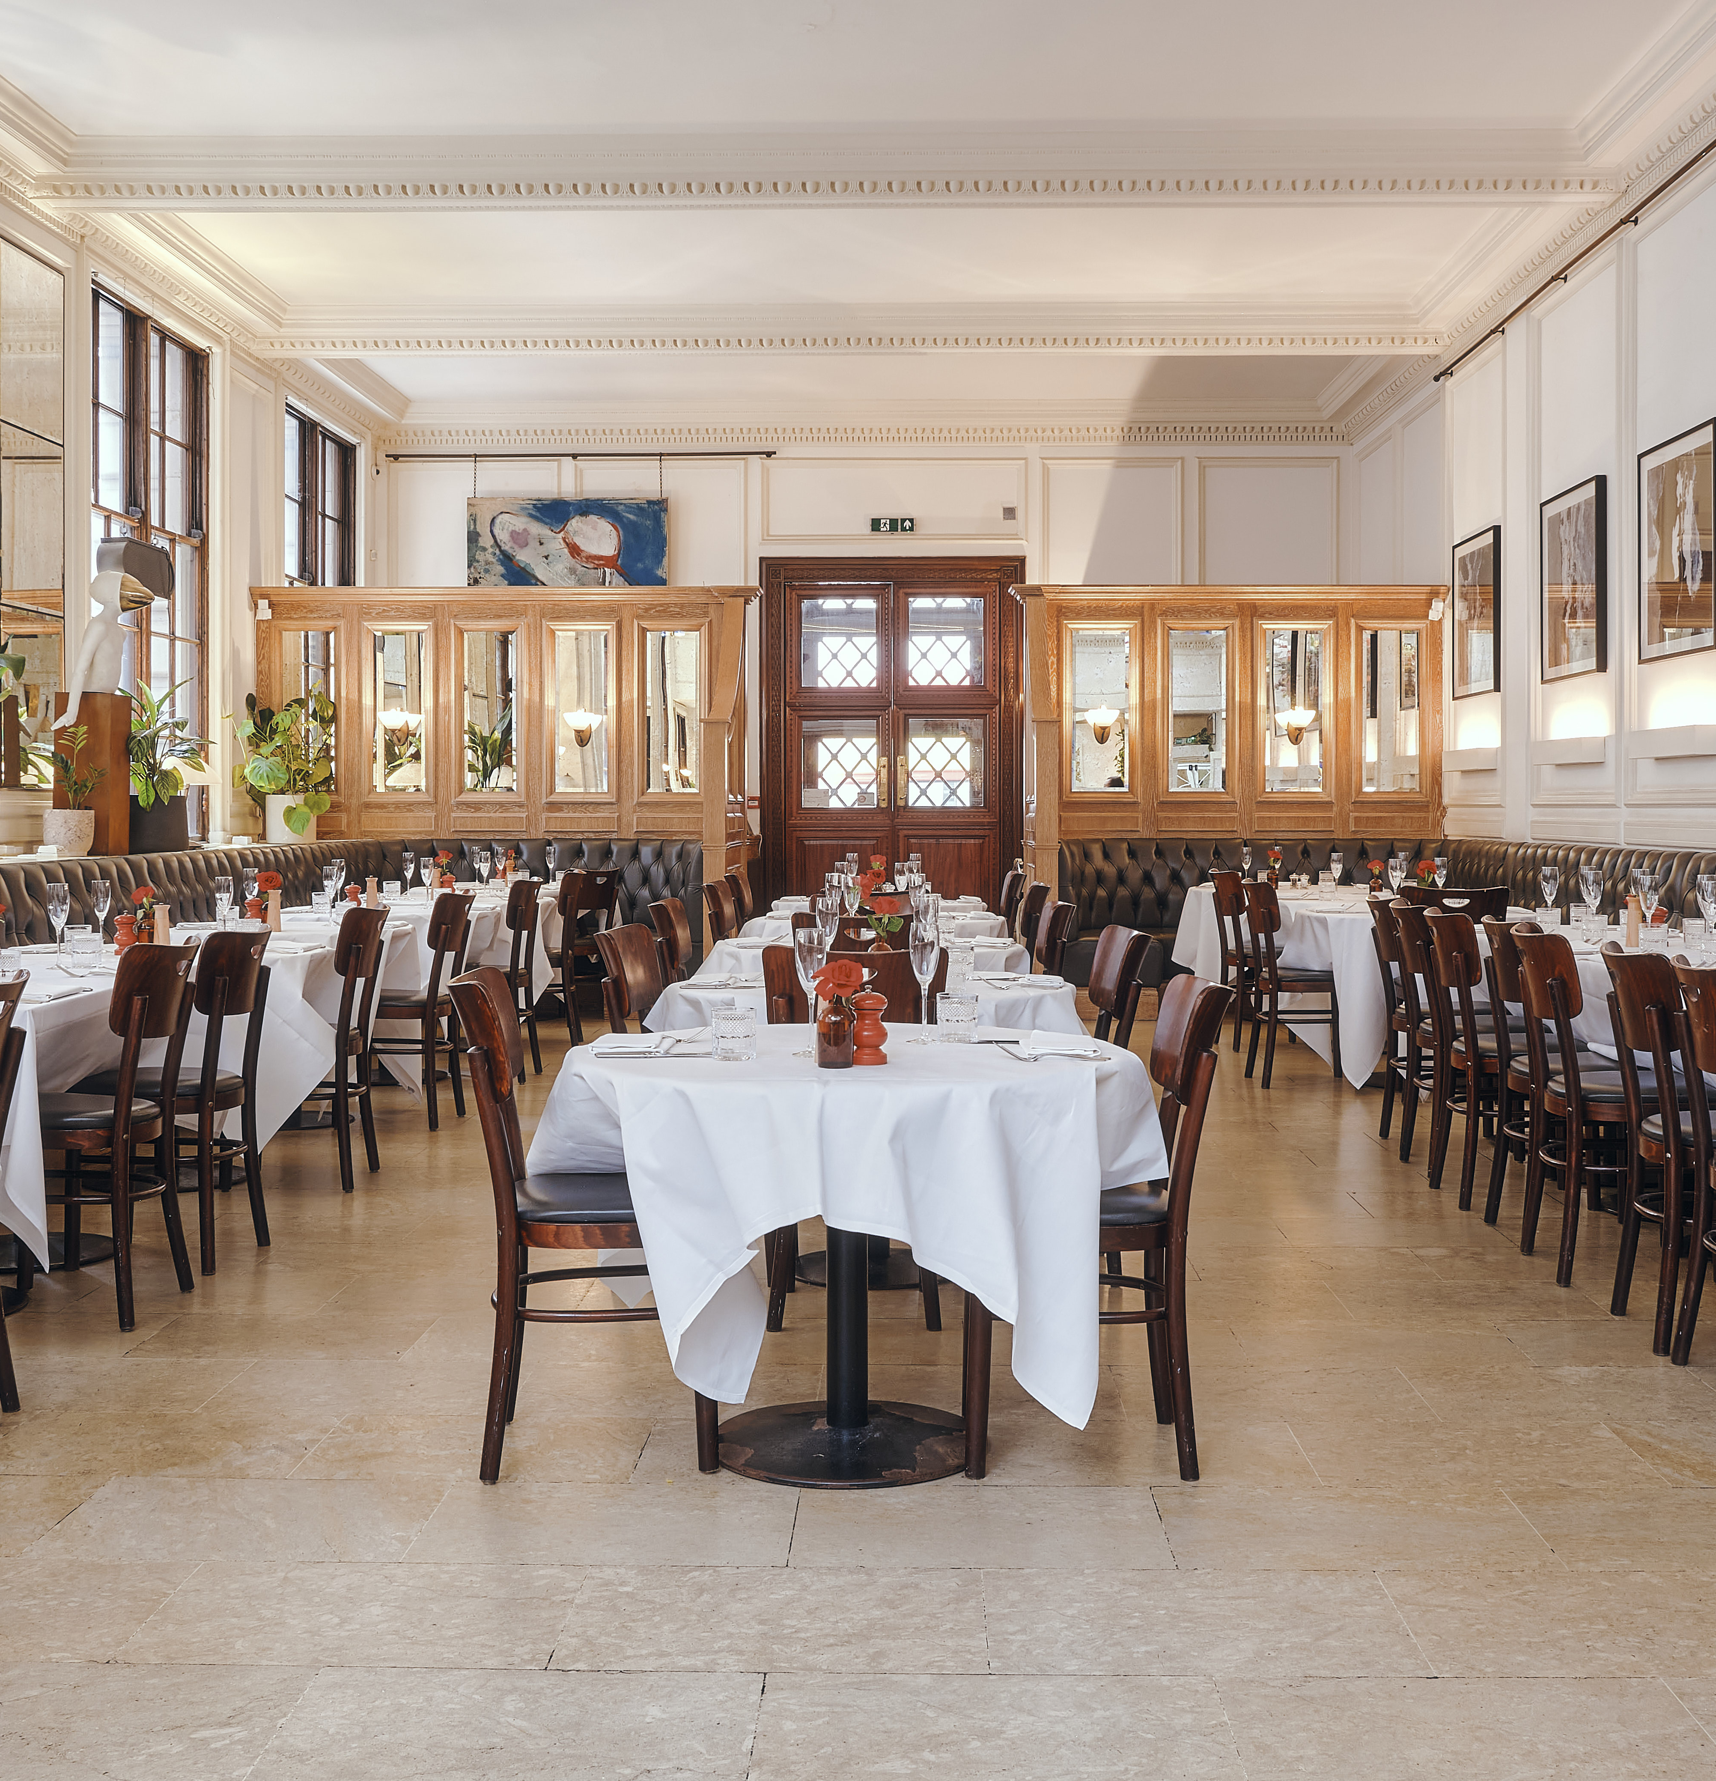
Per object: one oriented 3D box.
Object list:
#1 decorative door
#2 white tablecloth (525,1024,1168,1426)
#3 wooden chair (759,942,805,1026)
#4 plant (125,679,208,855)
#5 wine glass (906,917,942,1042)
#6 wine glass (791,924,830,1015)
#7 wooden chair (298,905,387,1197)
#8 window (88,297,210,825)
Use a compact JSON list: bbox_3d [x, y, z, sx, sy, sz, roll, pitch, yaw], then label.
[{"bbox_3d":[0.240,-0.867,13.983,1.840,2.930,0.200,0,1,0],"label":"decorative door"},{"bbox_3d":[-0.028,0.588,3.750,1.180,0.570,1.100,0,2,0],"label":"white tablecloth"},{"bbox_3d":[0.008,0.552,4.740,0.430,0.865,0.480,0,2,2],"label":"wooden chair"},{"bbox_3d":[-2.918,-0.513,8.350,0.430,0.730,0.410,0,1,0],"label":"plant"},{"bbox_3d":[0.137,0.182,4.040,0.068,0.245,0.068,0,2,2],"label":"wine glass"},{"bbox_3d":[-0.085,0.187,3.717,0.065,0.227,0.065,0,1,0],"label":"wine glass"},{"bbox_3d":[-1.769,0.481,6.325,0.475,0.860,0.425,0,1,1],"label":"wooden chair"},{"bbox_3d":[-3.686,-1.612,10.460,0.140,2.640,1.520,0,2,2],"label":"window"}]

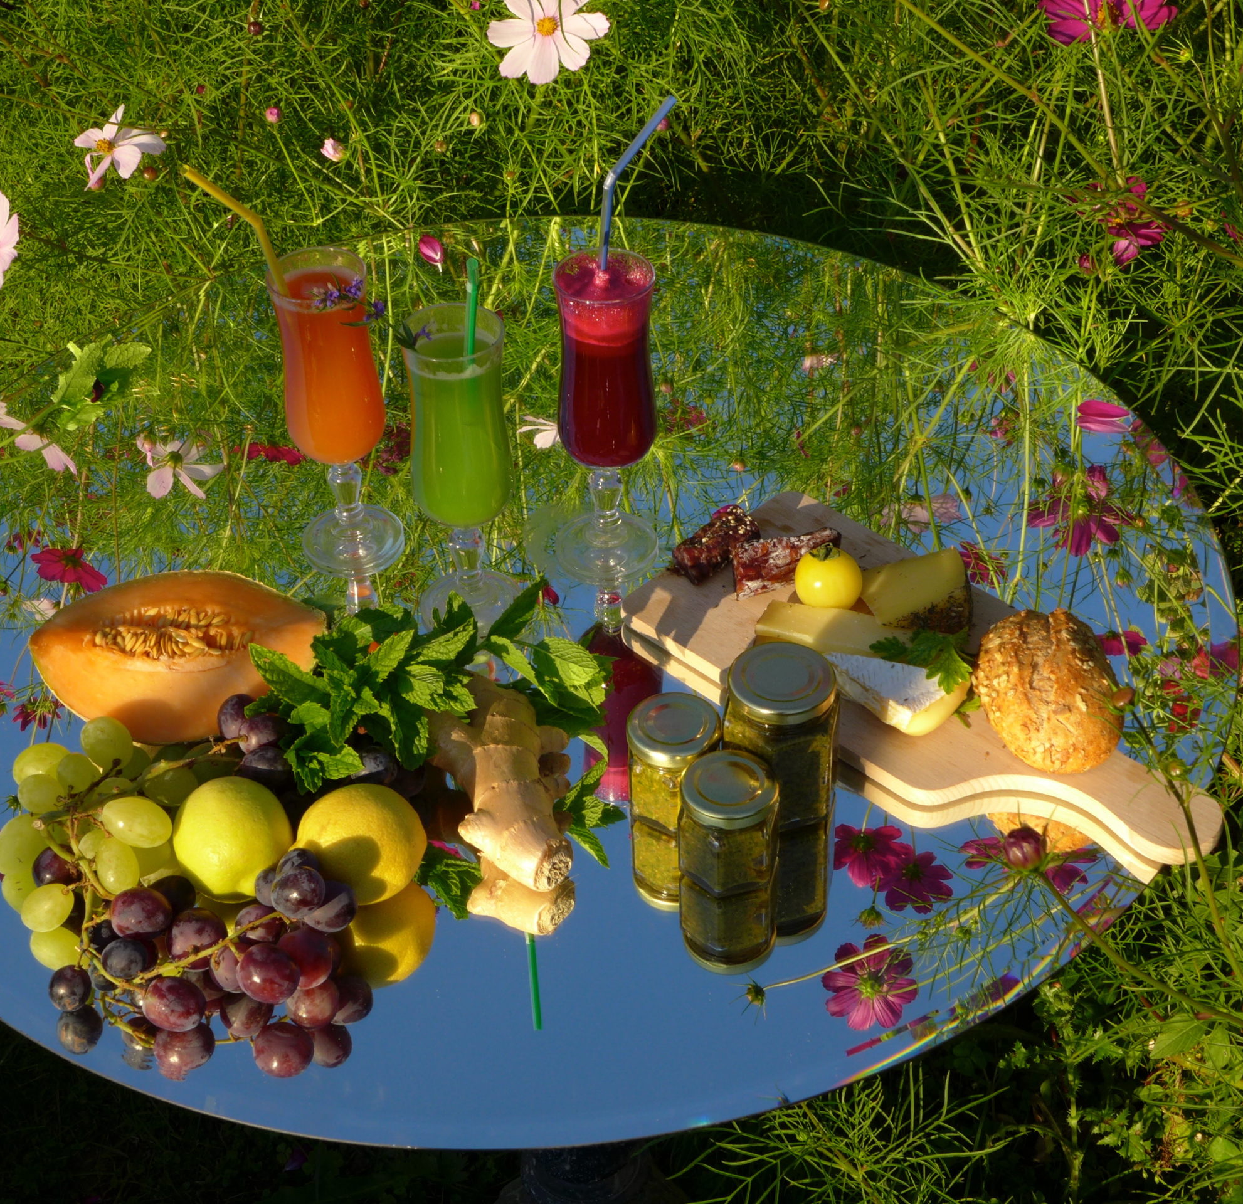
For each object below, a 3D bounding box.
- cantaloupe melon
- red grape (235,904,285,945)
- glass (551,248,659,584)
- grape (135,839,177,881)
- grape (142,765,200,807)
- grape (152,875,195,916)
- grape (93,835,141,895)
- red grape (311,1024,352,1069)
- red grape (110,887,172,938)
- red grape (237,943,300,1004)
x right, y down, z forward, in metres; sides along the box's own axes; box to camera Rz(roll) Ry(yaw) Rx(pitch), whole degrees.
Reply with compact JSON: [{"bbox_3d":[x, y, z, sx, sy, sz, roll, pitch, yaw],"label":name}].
[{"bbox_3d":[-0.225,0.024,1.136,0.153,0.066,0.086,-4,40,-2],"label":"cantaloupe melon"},{"bbox_3d":[-0.167,0.148,1.004,0.024,0.022,0.023,-1,40,1],"label":"red grape"},{"bbox_3d":[-0.009,-0.103,1.231,0.060,0.188,0.060,0,40,0],"label":"glass"},{"bbox_3d":[-0.234,0.125,1.081,0.028,0.026,0.027,0,40,0],"label":"grape"},{"bbox_3d":[-0.217,0.089,1.059,0.029,0.022,0.022,-1,40,1],"label":"grape"},{"bbox_3d":[-0.211,0.138,1.024,0.023,0.022,0.023,-1,40,1],"label":"grape"},{"bbox_3d":[-0.235,0.123,1.016,0.020,0.024,0.025,-1,40,1],"label":"grape"},{"bbox_3d":[-0.132,0.201,0.983,0.022,0.023,0.024,-1,40,1],"label":"red grape"},{"bbox_3d":[-0.227,0.147,1.033,0.029,0.025,0.026,0,40,0],"label":"red grape"},{"bbox_3d":[-0.157,0.165,0.969,0.028,0.027,0.028,-1,40,1],"label":"red grape"}]

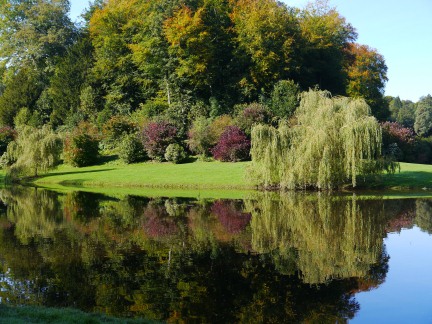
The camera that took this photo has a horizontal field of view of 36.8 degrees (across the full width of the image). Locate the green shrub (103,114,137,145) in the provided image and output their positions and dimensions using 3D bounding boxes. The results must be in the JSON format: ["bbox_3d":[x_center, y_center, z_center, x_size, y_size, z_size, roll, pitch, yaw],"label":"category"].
[{"bbox_3d":[-10.930,-3.341,73.500,3.850,4.080,3.800,0,0,0],"label":"green shrub"}]

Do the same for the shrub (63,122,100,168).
[{"bbox_3d":[-14.401,-1.888,70.000,3.880,4.750,3.800,0,0,0],"label":"shrub"}]

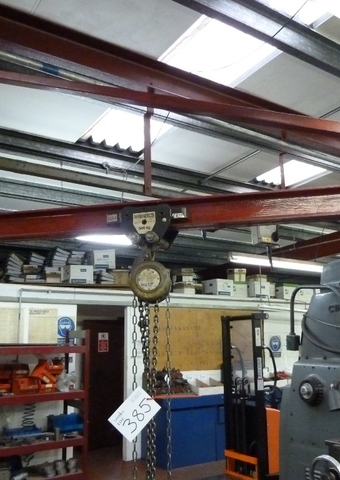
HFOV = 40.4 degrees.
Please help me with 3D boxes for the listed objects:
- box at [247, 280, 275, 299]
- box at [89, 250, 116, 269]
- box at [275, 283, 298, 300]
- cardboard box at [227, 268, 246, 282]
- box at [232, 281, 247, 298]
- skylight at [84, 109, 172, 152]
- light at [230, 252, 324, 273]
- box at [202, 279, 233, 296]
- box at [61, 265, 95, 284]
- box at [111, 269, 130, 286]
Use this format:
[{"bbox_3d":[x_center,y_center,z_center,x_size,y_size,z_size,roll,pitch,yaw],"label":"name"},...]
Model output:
[{"bbox_3d":[1.647,0.982,8.832,0.380,0.293,0.355,8,-15,-33],"label":"box"},{"bbox_3d":[-1.159,0.355,7.690,0.380,0.289,0.355,8,-15,-33],"label":"box"},{"bbox_3d":[2.276,1.052,9.187,0.380,0.293,0.355,8,-15,-33],"label":"box"},{"bbox_3d":[1.247,0.684,8.723,0.290,0.232,0.250,8,-15,-33],"label":"cardboard box"},{"bbox_3d":[1.200,0.952,8.691,0.380,0.290,0.355,8,-15,-33],"label":"box"},{"bbox_3d":[-0.462,-1.072,4.777,0.750,0.060,0.900,8,-15,-33],"label":"skylight"},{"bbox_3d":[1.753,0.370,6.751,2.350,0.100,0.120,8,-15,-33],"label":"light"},{"bbox_3d":[0.907,0.902,8.501,0.380,0.290,0.355,8,-15,-33],"label":"box"},{"bbox_3d":[-1.480,0.579,7.416,0.380,0.288,0.355,8,-15,-33],"label":"box"},{"bbox_3d":[-0.852,0.648,7.643,0.290,0.228,0.250,8,-15,-33],"label":"box"}]

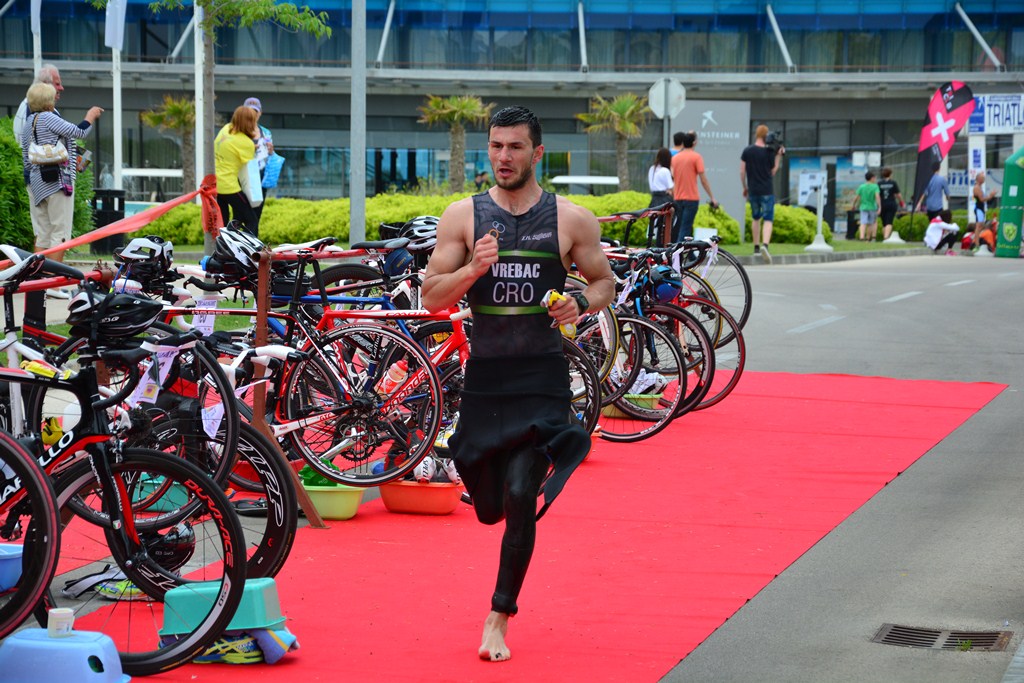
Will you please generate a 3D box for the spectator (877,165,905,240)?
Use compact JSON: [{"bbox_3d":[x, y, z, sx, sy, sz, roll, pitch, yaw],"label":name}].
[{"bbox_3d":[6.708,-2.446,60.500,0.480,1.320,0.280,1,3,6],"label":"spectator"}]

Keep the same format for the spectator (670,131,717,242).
[{"bbox_3d":[2.390,-1.927,45.200,0.580,1.740,0.420,1,3,9],"label":"spectator"}]

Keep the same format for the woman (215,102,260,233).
[{"bbox_3d":[-2.573,-1.406,32.000,0.450,1.610,0.360,3,5,43],"label":"woman"}]

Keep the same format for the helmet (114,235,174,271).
[{"bbox_3d":[-1.523,-0.369,14.150,0.280,0.160,0.210,3,4,41],"label":"helmet"}]

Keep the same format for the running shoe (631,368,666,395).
[{"bbox_3d":[0.760,0.237,19.300,0.270,0.120,0.100,-28,-2,10],"label":"running shoe"}]

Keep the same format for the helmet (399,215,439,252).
[{"bbox_3d":[-0.423,-0.535,16.900,0.280,0.170,0.210,1,3,12],"label":"helmet"}]

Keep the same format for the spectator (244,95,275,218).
[{"bbox_3d":[-2.284,-1.327,30.400,0.520,1.700,0.380,1,4,20],"label":"spectator"}]

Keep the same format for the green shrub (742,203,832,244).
[{"bbox_3d":[4.358,-1.859,54.000,1.400,0.700,1.250,0,3,0],"label":"green shrub"}]

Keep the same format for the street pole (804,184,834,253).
[{"bbox_3d":[4.189,-1.703,46.500,0.390,0.960,0.390,0,3,0],"label":"street pole"}]

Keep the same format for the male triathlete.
[{"bbox_3d":[0.020,0.121,10.620,0.600,1.720,0.620,1,3,8],"label":"male triathlete"}]

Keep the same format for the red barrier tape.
[{"bbox_3d":[-2.363,-0.745,20.500,0.120,0.500,10.000,0,3,-2],"label":"red barrier tape"}]

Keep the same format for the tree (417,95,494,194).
[{"bbox_3d":[-1.142,-3.719,69.000,1.600,2.600,1.600,0,3,0],"label":"tree"}]

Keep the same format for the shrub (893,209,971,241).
[{"bbox_3d":[9.094,-2.504,74.000,1.650,0.740,1.300,0,3,0],"label":"shrub"}]

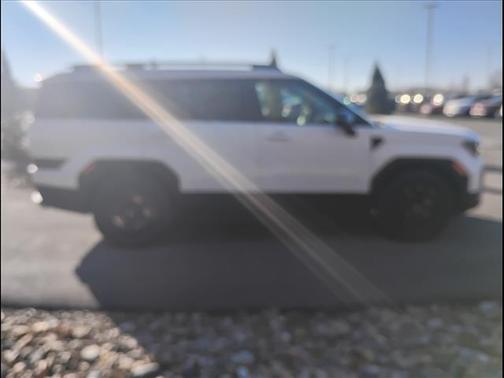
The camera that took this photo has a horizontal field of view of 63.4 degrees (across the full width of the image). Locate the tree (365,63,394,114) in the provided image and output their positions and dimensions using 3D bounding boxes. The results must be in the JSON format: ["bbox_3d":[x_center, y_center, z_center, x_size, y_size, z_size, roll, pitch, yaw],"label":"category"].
[{"bbox_3d":[8.444,-6.623,27.000,2.000,3.600,2.000,0,12,0],"label":"tree"}]

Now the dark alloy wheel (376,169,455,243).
[{"bbox_3d":[1.669,0.159,4.199,0.750,0.750,0.250,-1,12,-4],"label":"dark alloy wheel"}]

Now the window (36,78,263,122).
[{"bbox_3d":[-0.949,-0.834,3.851,2.105,0.406,0.160,-1,12,-4],"label":"window"}]

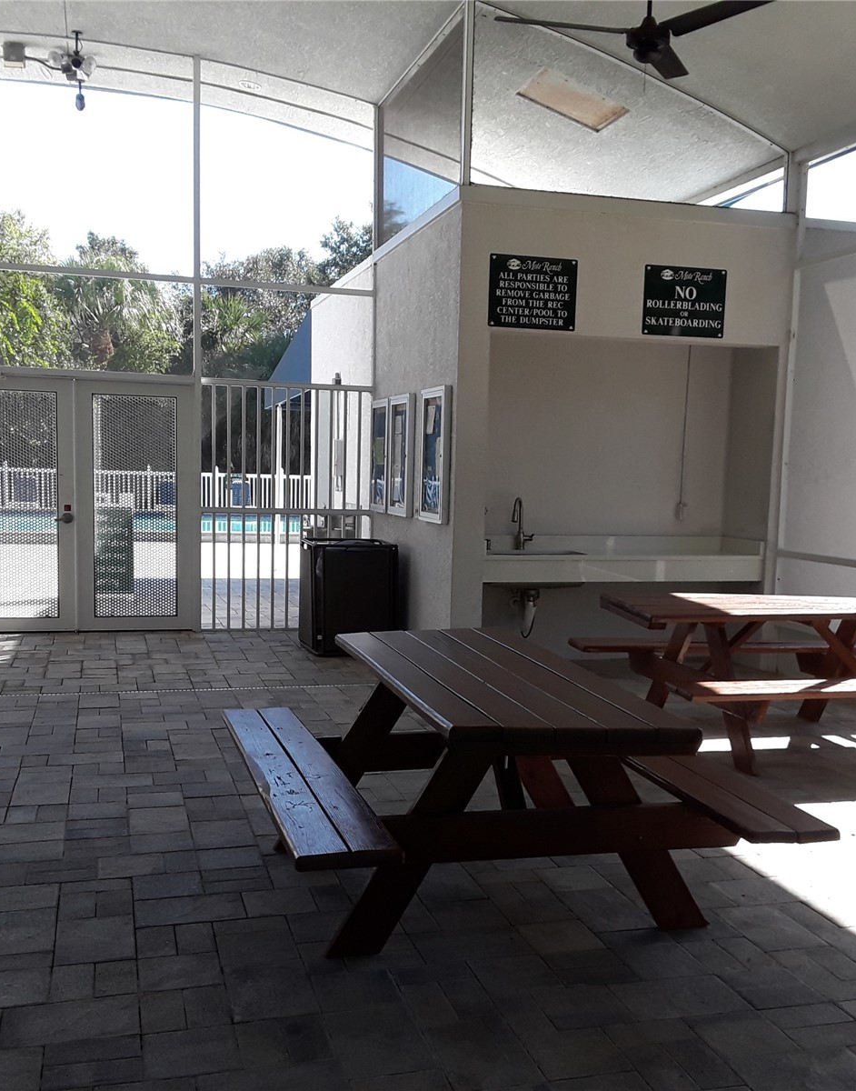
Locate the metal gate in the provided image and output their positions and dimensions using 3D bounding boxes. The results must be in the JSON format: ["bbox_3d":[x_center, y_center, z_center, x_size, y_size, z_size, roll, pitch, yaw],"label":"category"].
[{"bbox_3d":[-1.186,-0.326,10.000,1.470,2.050,0.060,0,4,-15],"label":"metal gate"}]

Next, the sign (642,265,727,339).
[{"bbox_3d":[1.778,-1.676,8.111,0.615,0.470,0.015,0,4,-15],"label":"sign"}]

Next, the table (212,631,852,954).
[{"bbox_3d":[0.186,0.800,4.042,1.560,0.750,1.820,0,4,-15],"label":"table"}]

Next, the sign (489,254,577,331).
[{"bbox_3d":[0.709,-1.678,7.824,0.615,0.470,0.015,0,4,-15],"label":"sign"}]

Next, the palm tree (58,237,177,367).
[{"bbox_3d":[-9.412,-5.338,35.471,3.900,7.933,3.900,0,4,-15],"label":"palm tree"}]

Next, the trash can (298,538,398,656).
[{"bbox_3d":[-0.626,0.380,9.031,0.660,0.820,0.730,0,4,-15],"label":"trash can"}]

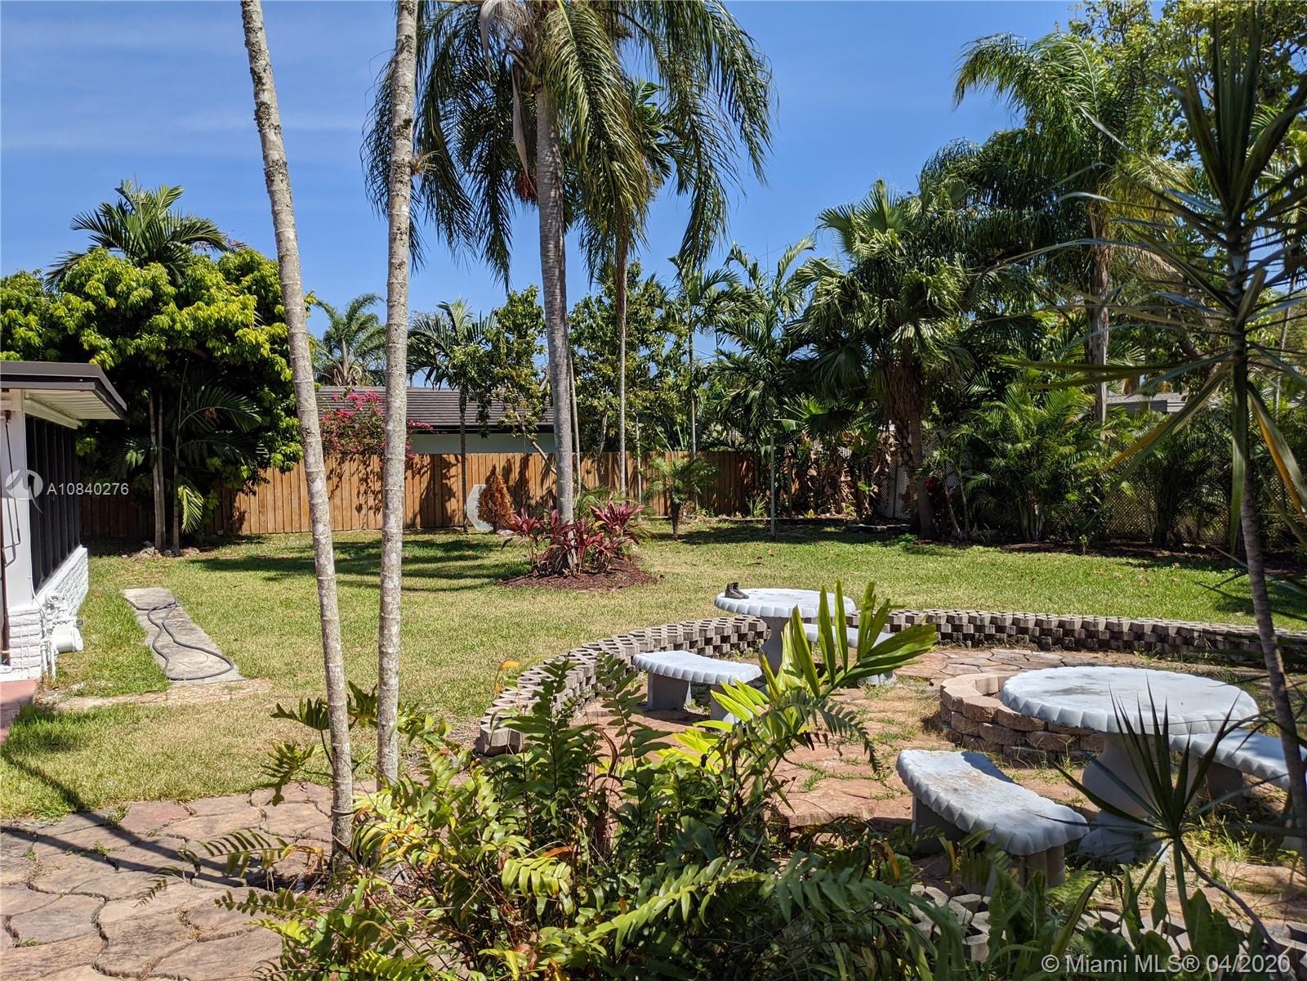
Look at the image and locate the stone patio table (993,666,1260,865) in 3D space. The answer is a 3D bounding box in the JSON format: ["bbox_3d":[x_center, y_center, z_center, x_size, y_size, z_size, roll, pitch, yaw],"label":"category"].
[{"bbox_3d":[2.337,1.368,5.082,1.171,0.760,1.171,-2,2,-27],"label":"stone patio table"}]

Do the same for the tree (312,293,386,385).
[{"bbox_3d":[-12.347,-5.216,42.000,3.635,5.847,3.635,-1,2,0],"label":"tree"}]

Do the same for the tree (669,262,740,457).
[{"bbox_3d":[1.388,-2.931,28.000,2.094,6.843,2.094,-1,2,0],"label":"tree"}]

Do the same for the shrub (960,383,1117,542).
[{"bbox_3d":[7.638,-0.587,20.200,2.991,3.096,2.692,-1,2,0],"label":"shrub"}]

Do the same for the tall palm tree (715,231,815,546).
[{"bbox_3d":[2.347,-2.153,21.500,2.062,6.267,2.062,-1,2,0],"label":"tall palm tree"}]

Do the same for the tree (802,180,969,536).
[{"bbox_3d":[4.820,-2.760,21.200,3.323,7.368,3.323,-1,2,0],"label":"tree"}]

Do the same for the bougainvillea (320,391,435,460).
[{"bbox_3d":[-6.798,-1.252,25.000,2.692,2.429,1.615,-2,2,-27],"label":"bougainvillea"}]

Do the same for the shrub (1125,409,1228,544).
[{"bbox_3d":[9.566,-0.252,18.600,1.824,2.459,1.824,-1,2,0],"label":"shrub"}]

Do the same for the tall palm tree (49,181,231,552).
[{"bbox_3d":[-10.418,-2.540,20.700,3.543,7.464,3.543,-1,2,0],"label":"tall palm tree"}]

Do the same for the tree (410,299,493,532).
[{"bbox_3d":[-4.831,-1.838,24.800,2.163,5.639,2.163,-1,2,0],"label":"tree"}]

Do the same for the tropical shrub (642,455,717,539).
[{"bbox_3d":[0.554,0.120,21.700,1.544,1.782,1.544,-1,2,0],"label":"tropical shrub"}]

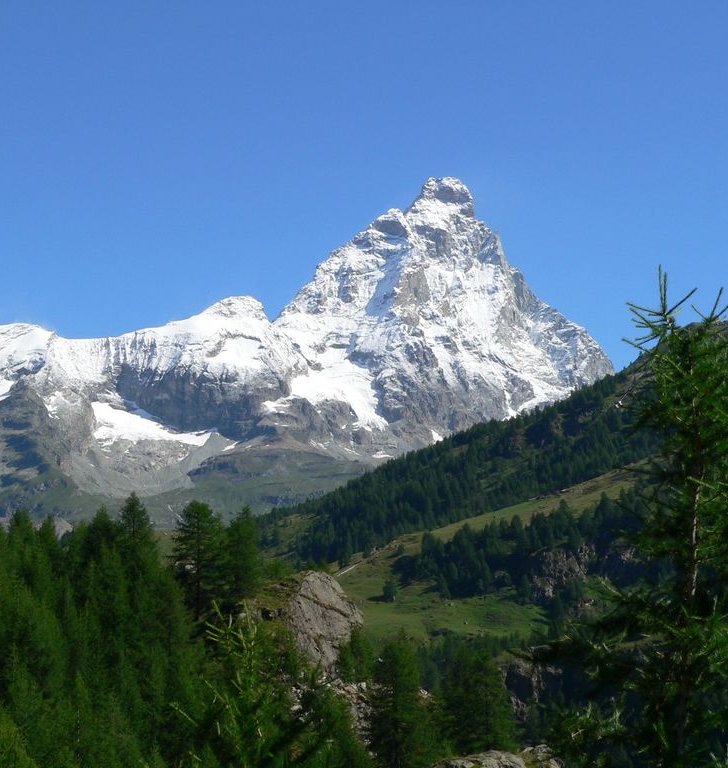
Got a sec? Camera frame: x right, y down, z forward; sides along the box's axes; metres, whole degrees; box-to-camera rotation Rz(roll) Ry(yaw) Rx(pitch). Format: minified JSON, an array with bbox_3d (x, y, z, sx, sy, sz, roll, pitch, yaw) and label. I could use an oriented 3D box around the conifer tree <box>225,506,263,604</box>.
[{"bbox_3d":[-9.690,13.791,157.000,2.990,7.880,2.990,0,-9,0],"label":"conifer tree"}]

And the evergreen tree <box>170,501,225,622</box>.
[{"bbox_3d":[-12.638,13.483,150.000,4.070,9.070,4.070,0,-9,0],"label":"evergreen tree"}]

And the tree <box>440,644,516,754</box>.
[{"bbox_3d":[7.624,21.007,130.000,4.960,7.320,4.960,0,-9,0],"label":"tree"}]

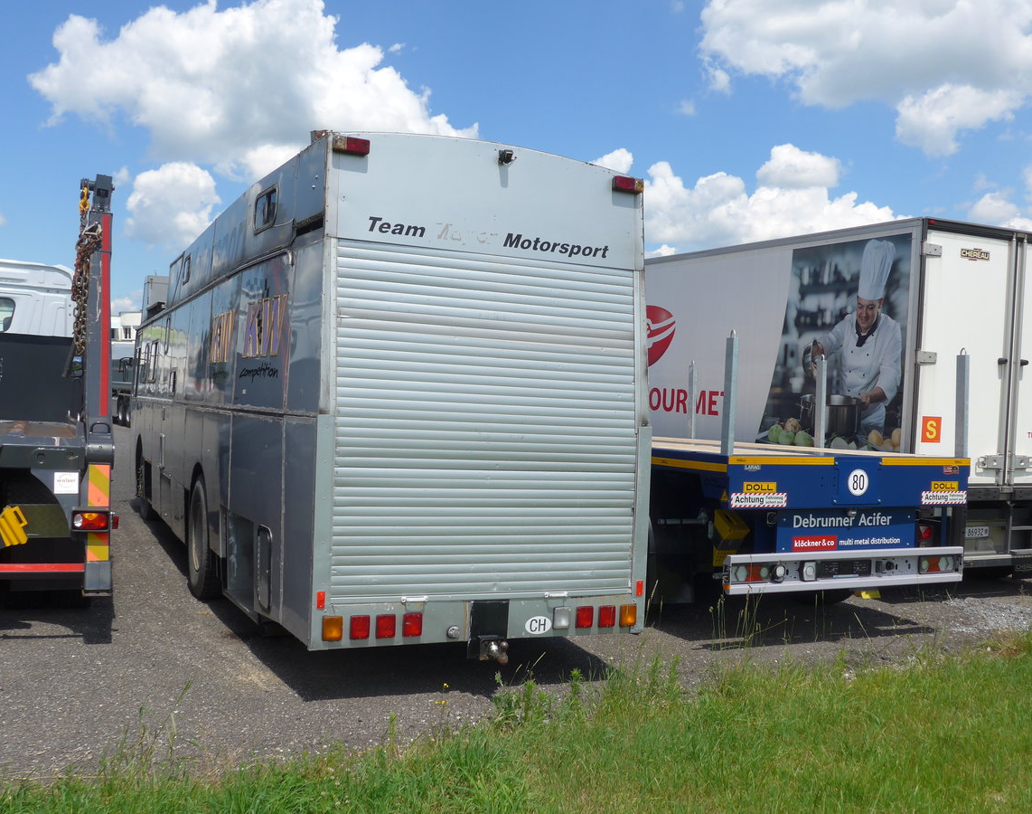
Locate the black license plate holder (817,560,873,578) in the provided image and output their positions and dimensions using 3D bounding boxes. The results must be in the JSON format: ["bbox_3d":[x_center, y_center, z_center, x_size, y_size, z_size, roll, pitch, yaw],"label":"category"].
[{"bbox_3d":[2.611,1.286,8.463,0.520,0.120,0.035,2,0,-25],"label":"black license plate holder"}]

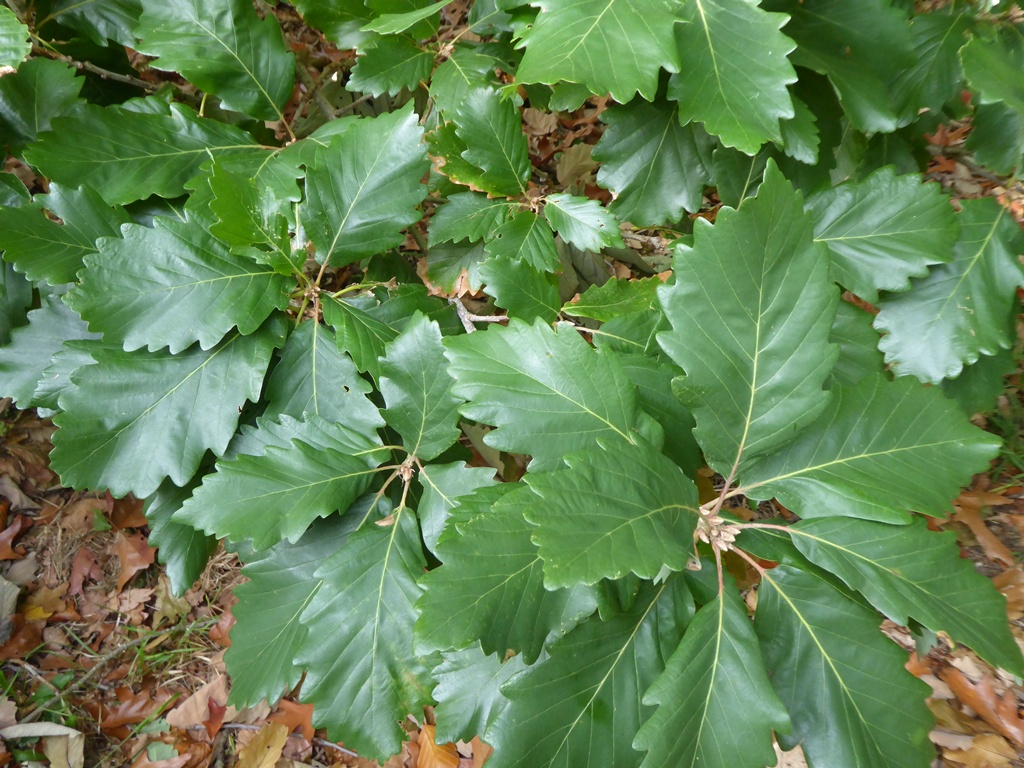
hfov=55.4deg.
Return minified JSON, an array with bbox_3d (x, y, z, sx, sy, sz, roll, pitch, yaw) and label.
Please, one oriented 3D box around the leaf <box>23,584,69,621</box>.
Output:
[{"bbox_3d":[-0.516,0.241,1.081,0.048,0.015,0.042,-12,54,-9],"label":"leaf"}]

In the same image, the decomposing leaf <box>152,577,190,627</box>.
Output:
[{"bbox_3d":[-0.400,0.255,1.146,0.045,0.020,0.072,-19,57,-13],"label":"decomposing leaf"}]

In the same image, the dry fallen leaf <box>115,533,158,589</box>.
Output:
[{"bbox_3d":[-0.428,0.201,1.112,0.046,0.025,0.075,-9,55,-14],"label":"dry fallen leaf"}]

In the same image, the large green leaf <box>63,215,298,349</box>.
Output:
[{"bbox_3d":[-0.255,-0.078,0.743,0.195,0.040,0.120,-4,62,18],"label":"large green leaf"}]

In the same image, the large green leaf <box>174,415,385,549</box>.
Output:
[{"bbox_3d":[-0.188,0.081,0.780,0.172,0.030,0.090,-13,68,7],"label":"large green leaf"}]

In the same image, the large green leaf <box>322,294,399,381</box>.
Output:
[{"bbox_3d":[-0.135,-0.050,0.890,0.091,0.025,0.060,39,73,0],"label":"large green leaf"}]

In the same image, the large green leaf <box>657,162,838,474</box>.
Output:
[{"bbox_3d":[0.154,-0.049,0.633,0.114,0.040,0.228,10,68,4],"label":"large green leaf"}]

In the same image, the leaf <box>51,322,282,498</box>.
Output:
[{"bbox_3d":[-0.271,0.010,0.764,0.216,0.045,0.151,-30,63,5],"label":"leaf"}]

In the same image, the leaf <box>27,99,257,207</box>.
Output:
[{"bbox_3d":[-0.360,-0.227,0.950,0.240,0.035,0.105,-1,68,5],"label":"leaf"}]

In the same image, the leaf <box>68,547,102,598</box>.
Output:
[{"bbox_3d":[-0.481,0.213,1.100,0.035,0.018,0.062,-3,53,-2],"label":"leaf"}]

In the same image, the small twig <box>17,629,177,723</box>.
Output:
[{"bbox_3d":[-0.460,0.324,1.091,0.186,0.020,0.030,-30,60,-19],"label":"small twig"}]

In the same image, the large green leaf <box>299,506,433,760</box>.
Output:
[{"bbox_3d":[-0.107,0.193,0.760,0.105,0.035,0.192,6,84,1],"label":"large green leaf"}]

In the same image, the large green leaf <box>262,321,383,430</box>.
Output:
[{"bbox_3d":[-0.174,0.000,0.880,0.115,0.030,0.125,-6,71,-2],"label":"large green leaf"}]

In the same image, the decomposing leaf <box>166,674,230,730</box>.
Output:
[{"bbox_3d":[-0.346,0.347,1.075,0.080,0.025,0.055,-38,63,-23],"label":"decomposing leaf"}]

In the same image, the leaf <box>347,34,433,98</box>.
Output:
[{"bbox_3d":[-0.148,-0.384,1.190,0.114,0.025,0.070,-25,70,-10],"label":"leaf"}]

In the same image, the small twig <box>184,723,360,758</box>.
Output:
[{"bbox_3d":[-0.248,0.367,1.012,0.188,0.012,0.018,8,53,6],"label":"small twig"}]

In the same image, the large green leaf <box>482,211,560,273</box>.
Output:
[{"bbox_3d":[0.015,-0.164,1.140,0.075,0.025,0.094,19,65,8],"label":"large green leaf"}]

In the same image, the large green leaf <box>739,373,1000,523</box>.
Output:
[{"bbox_3d":[0.234,0.039,0.646,0.205,0.045,0.105,-8,65,-18],"label":"large green leaf"}]

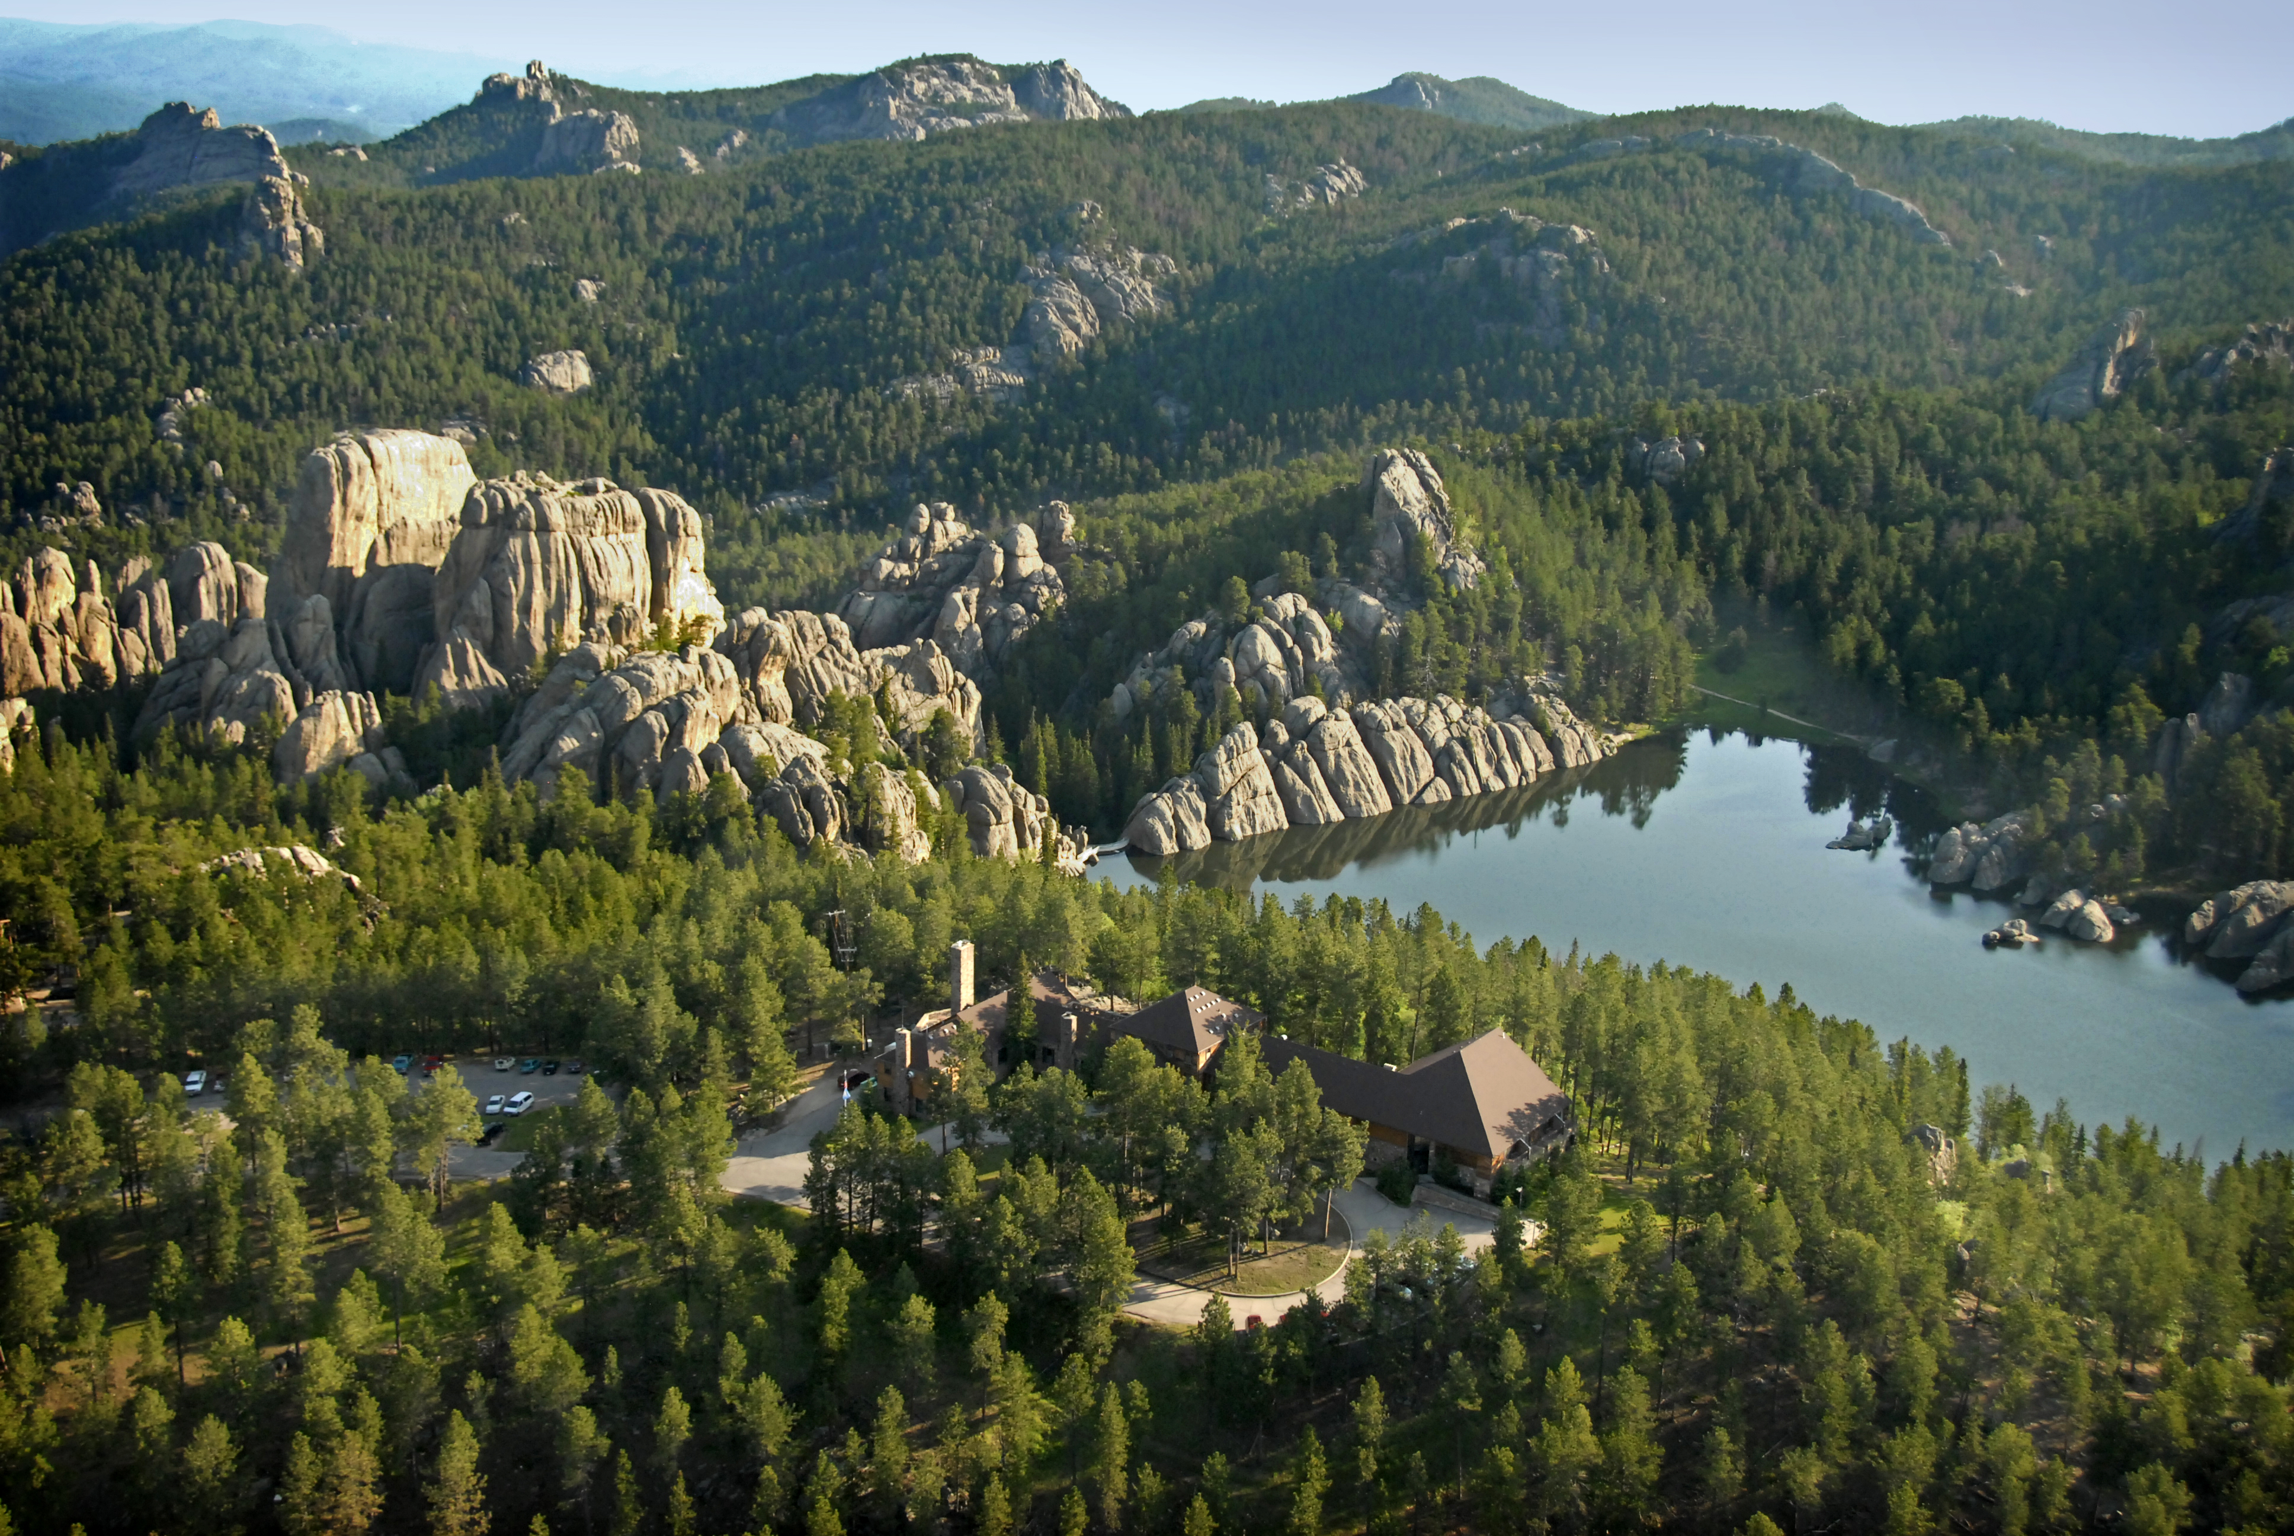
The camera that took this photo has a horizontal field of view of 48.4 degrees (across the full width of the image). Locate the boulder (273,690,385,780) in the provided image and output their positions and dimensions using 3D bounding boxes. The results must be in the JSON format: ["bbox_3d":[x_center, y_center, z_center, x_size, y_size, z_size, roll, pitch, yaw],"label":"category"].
[{"bbox_3d":[-210.007,-7.653,655.248,27.381,24.013,21.905,-5,17,-18],"label":"boulder"}]

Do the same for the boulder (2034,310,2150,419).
[{"bbox_3d":[373.838,-158.559,1010.182,45.627,44.866,34.220,6,17,19],"label":"boulder"}]

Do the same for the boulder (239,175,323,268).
[{"bbox_3d":[-559.735,-353.307,1650.000,52.288,59.314,44.445,-5,17,-18],"label":"boulder"}]

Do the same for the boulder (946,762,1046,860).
[{"bbox_3d":[-34.600,10.235,583.060,22.013,21.969,18.711,-1,16,-3],"label":"boulder"}]

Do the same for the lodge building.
[{"bbox_3d":[10.853,41.953,371.018,101.813,17.325,37.428,7,18,22],"label":"lodge building"}]

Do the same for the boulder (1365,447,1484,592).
[{"bbox_3d":[80.341,-71.500,738.000,32.344,40.580,24.258,2,16,6],"label":"boulder"}]

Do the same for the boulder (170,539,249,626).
[{"bbox_3d":[-262.639,-50.538,715.265,21.694,25.695,18.440,-6,17,-20],"label":"boulder"}]

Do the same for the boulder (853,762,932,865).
[{"bbox_3d":[-57.045,9.873,574.000,17.029,22.290,16.177,-2,16,-6],"label":"boulder"}]

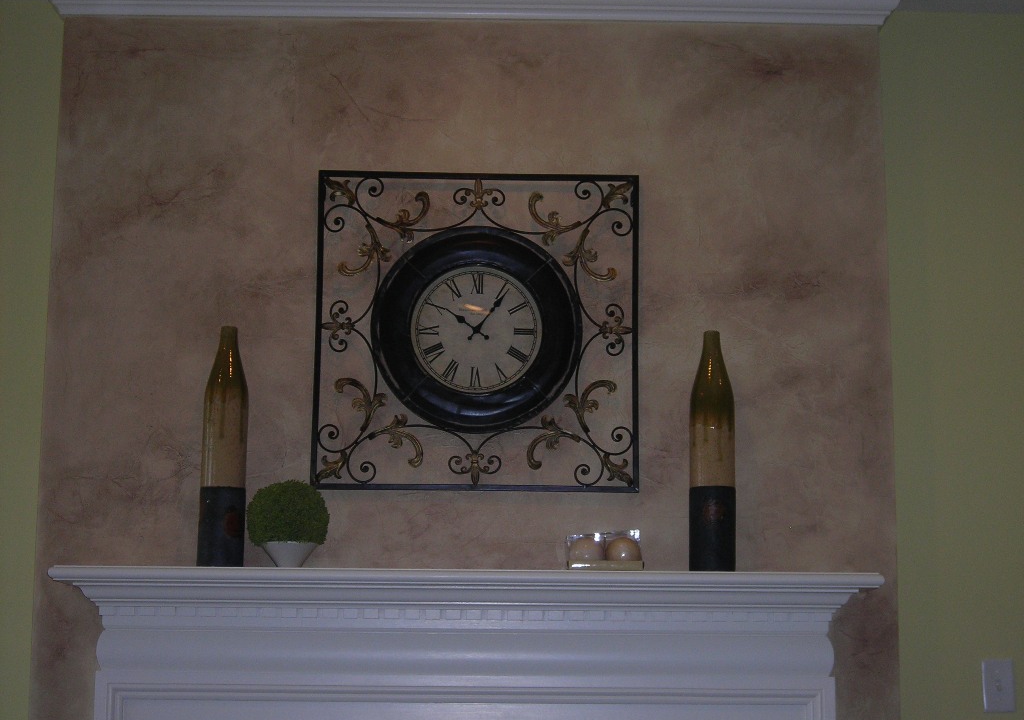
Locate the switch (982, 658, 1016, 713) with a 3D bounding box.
[{"bbox_3d":[1.085,0.725,4.277,0.070,0.115,0.012,1,-10,-1],"label":"switch"}]

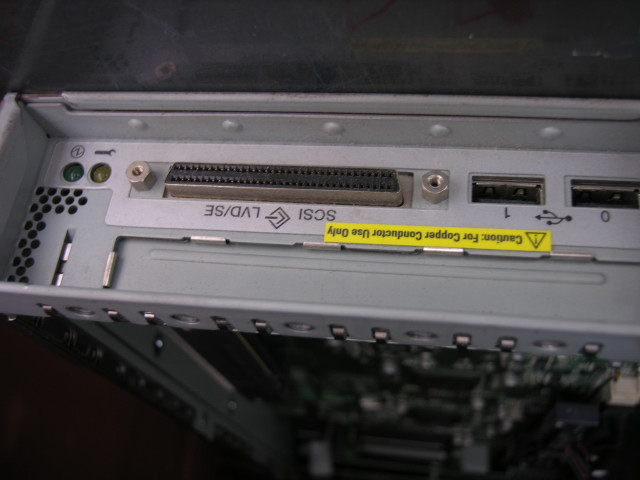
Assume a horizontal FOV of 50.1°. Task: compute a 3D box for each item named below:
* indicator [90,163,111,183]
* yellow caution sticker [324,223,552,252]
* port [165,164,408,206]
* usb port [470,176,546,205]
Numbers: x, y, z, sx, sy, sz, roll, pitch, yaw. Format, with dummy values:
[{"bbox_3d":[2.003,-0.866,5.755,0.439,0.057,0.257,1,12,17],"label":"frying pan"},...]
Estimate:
[{"bbox_3d":[-0.046,-0.013,0.145,0.005,0.005,0.005,3,67,9],"label":"indicator"},{"bbox_3d":[0.022,-0.001,0.128,0.042,0.001,0.004,3,67,9],"label":"yellow caution sticker"},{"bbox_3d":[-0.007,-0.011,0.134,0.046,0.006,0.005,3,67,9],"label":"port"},{"bbox_3d":[0.036,-0.008,0.134,0.013,0.009,0.006,3,67,9],"label":"usb port"}]

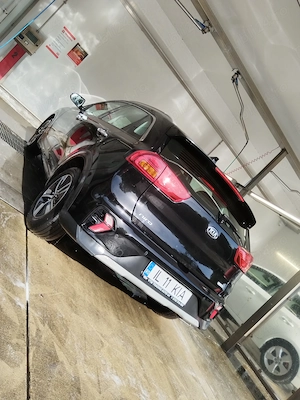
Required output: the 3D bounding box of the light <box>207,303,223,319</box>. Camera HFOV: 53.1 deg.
[{"bbox_3d":[0.552,0.994,2.732,0.160,0.160,0.110,44,3,-31],"label":"light"}]

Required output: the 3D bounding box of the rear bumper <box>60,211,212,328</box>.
[{"bbox_3d":[0.042,0.610,2.427,1.760,0.380,0.400,44,3,-31],"label":"rear bumper"}]

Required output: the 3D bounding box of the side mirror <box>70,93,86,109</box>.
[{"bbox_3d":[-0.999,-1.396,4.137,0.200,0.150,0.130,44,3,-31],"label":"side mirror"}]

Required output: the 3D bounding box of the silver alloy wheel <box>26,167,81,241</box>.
[{"bbox_3d":[-0.740,0.017,2.535,0.225,0.660,0.660,44,3,-31],"label":"silver alloy wheel"}]

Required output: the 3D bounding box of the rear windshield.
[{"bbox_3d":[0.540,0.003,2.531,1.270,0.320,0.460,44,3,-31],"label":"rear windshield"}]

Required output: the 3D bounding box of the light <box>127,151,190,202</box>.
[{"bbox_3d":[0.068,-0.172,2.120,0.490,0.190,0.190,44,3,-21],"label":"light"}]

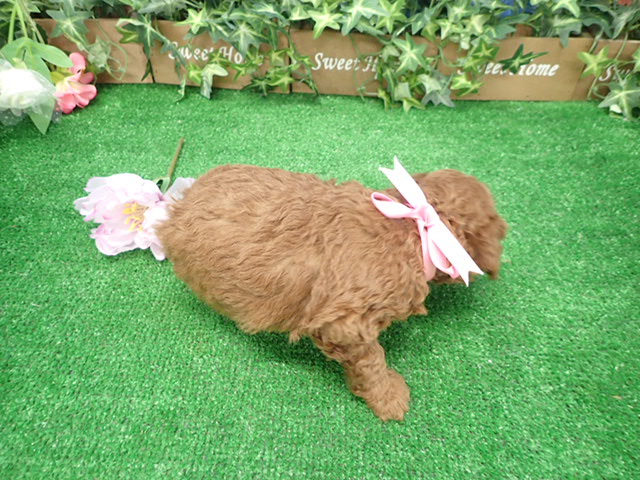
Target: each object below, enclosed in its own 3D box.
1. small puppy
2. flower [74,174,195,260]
[{"bbox_3d":[0.000,0.025,0.376,0.282,0.139,0.159,8,48,5],"label":"small puppy"},{"bbox_3d":[-0.198,-0.031,0.477,0.113,0.053,0.103,3,47,0],"label":"flower"}]

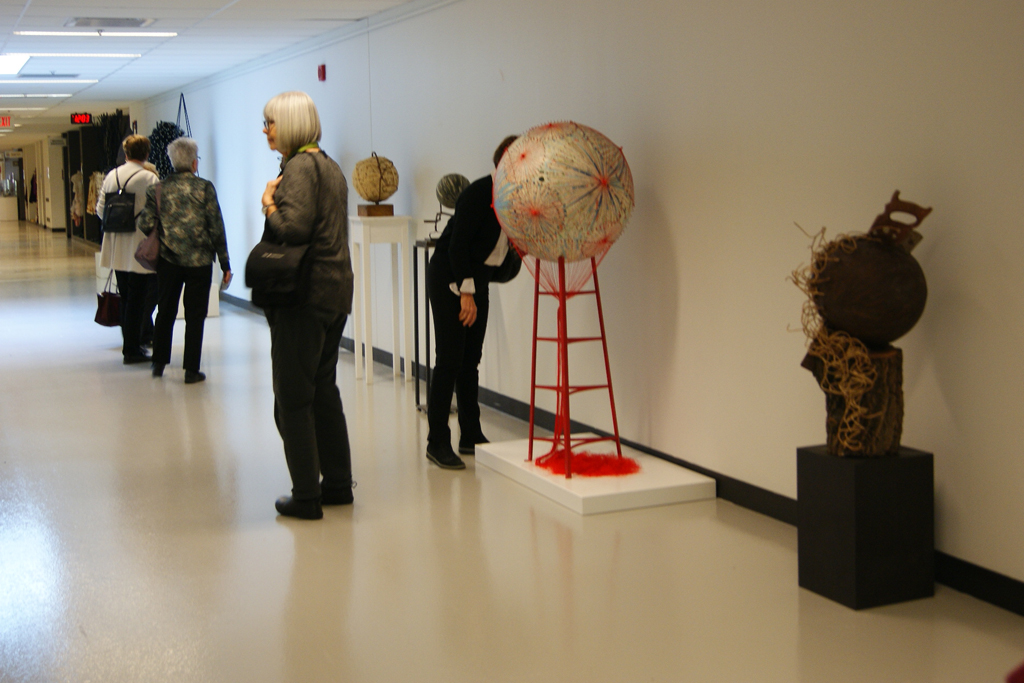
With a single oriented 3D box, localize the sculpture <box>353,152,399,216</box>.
[{"bbox_3d":[-0.891,-1.030,8.370,0.300,0.410,0.300,-4,8,-24],"label":"sculpture"}]

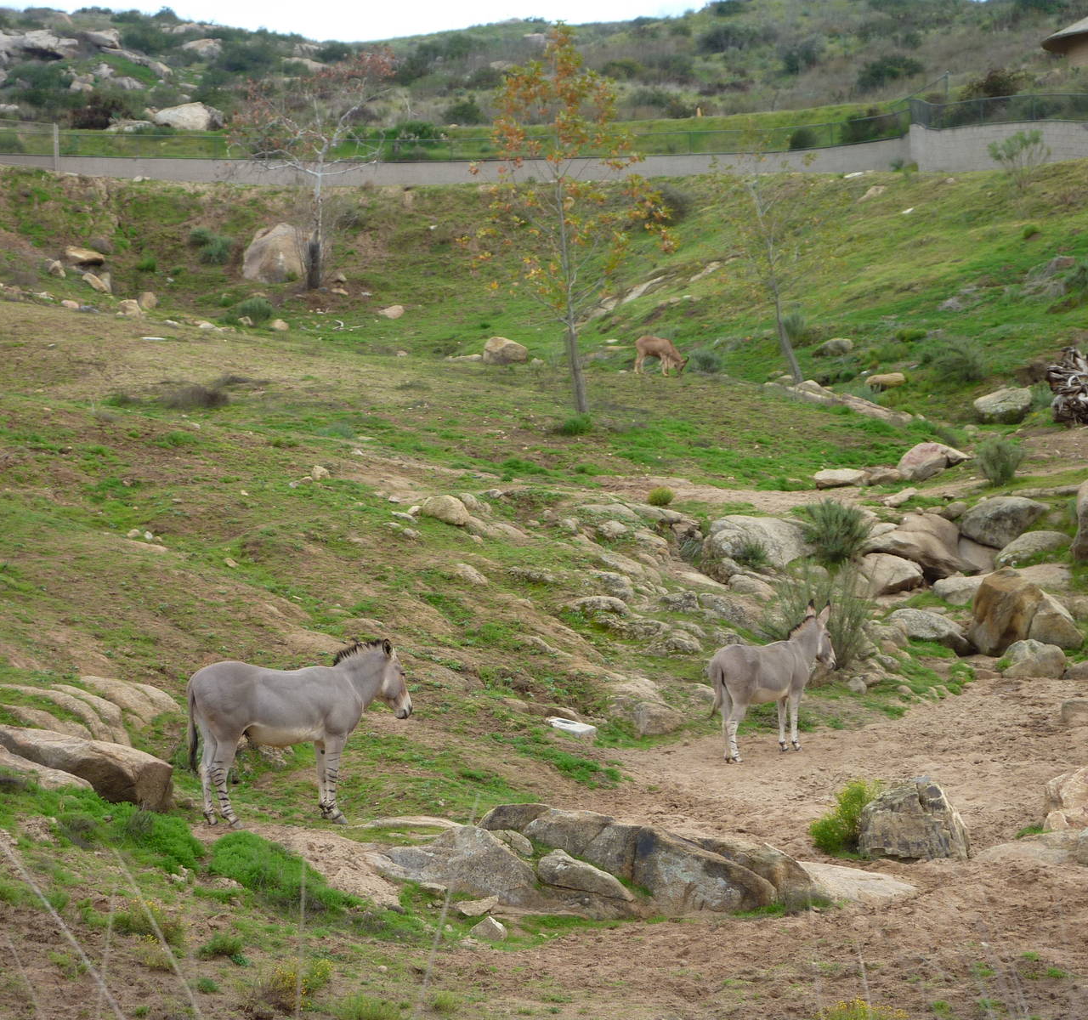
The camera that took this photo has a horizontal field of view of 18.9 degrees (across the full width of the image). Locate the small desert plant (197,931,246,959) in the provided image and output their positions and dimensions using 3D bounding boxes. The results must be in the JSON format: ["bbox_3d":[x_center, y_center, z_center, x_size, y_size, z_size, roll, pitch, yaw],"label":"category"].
[{"bbox_3d":[-2.262,3.042,22.800,0.340,0.190,0.310,-1,0,0],"label":"small desert plant"}]

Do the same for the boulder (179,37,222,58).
[{"bbox_3d":[-18.914,-25.483,180.000,2.300,1.000,1.800,0,-2,0],"label":"boulder"}]

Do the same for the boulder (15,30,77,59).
[{"bbox_3d":[-28.942,-27.084,190.000,3.600,1.700,2.500,0,-1,0],"label":"boulder"}]

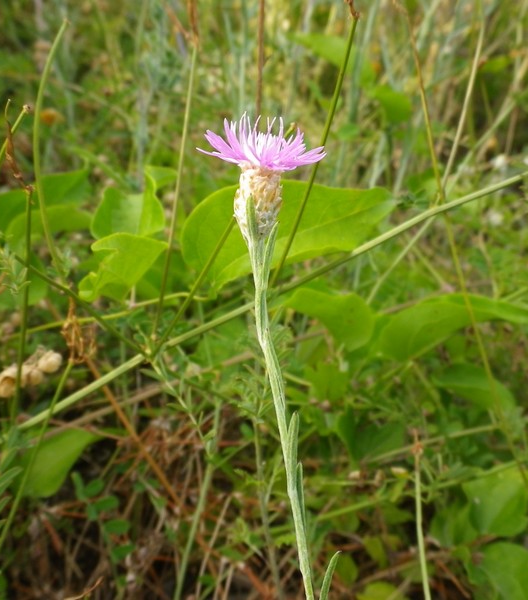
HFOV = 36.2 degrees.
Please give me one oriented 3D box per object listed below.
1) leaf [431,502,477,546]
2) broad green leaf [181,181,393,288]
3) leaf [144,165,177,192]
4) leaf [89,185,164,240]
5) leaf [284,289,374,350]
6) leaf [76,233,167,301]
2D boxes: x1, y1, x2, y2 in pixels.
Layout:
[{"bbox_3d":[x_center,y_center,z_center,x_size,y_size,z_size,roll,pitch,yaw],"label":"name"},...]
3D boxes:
[{"bbox_3d":[0.118,0.138,0.500,0.028,0.009,0.031,-18,58,0],"label":"leaf"},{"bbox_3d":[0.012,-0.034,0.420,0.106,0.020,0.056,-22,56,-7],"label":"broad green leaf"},{"bbox_3d":[-0.058,-0.068,0.450,0.019,0.008,0.018,16,37,-19],"label":"leaf"},{"bbox_3d":[-0.073,-0.046,0.430,0.040,0.014,0.042,0,39,0],"label":"leaf"},{"bbox_3d":[0.035,0.010,0.430,0.048,0.013,0.036,21,47,0],"label":"leaf"},{"bbox_3d":[-0.070,-0.016,0.400,0.043,0.014,0.040,-6,48,12],"label":"leaf"}]

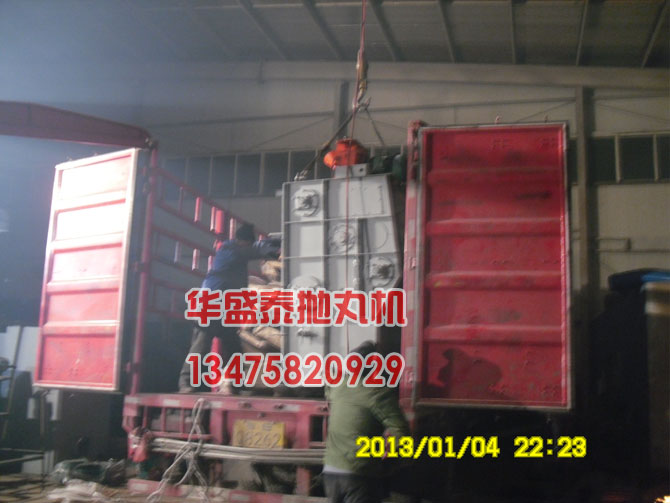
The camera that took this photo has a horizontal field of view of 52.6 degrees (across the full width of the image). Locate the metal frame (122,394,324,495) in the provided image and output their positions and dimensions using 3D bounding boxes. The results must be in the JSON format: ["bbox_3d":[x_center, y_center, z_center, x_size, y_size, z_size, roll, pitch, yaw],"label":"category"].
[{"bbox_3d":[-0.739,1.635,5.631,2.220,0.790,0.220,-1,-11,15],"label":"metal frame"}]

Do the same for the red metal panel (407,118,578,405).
[{"bbox_3d":[1.183,0.085,5.242,1.219,2.199,0.100,0,-9,13],"label":"red metal panel"}]

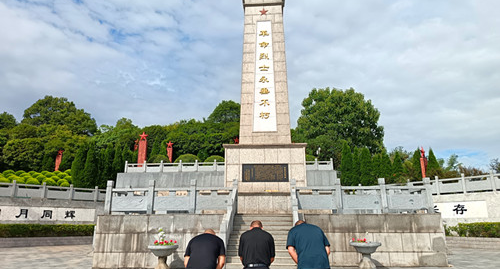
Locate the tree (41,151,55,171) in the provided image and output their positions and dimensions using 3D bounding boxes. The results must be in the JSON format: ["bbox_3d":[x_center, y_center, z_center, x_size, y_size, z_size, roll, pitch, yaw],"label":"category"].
[{"bbox_3d":[-21.040,3.030,36.310,1.450,2.540,1.450,0,-14,0],"label":"tree"}]

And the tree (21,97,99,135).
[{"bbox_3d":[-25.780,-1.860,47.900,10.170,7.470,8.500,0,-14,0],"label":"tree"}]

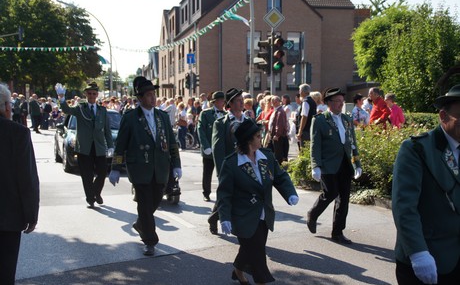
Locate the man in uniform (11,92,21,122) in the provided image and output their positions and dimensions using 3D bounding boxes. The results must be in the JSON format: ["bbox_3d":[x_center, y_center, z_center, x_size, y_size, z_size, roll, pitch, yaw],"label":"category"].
[{"bbox_3d":[-9.667,-1.352,25.978,0.550,1.770,0.420,4,6,37],"label":"man in uniform"}]

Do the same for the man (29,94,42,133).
[{"bbox_3d":[-8.871,-1.333,26.280,0.580,1.750,0.550,3,6,30],"label":"man"}]

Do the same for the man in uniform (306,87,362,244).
[{"bbox_3d":[1.232,0.246,6.761,0.580,1.770,0.580,-4,6,-40],"label":"man in uniform"}]

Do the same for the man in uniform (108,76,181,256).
[{"bbox_3d":[-0.926,0.232,6.239,0.720,1.880,0.580,-2,5,-23],"label":"man in uniform"}]

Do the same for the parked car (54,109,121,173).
[{"bbox_3d":[-3.230,-0.151,14.033,1.730,1.400,4.100,-2,5,-20],"label":"parked car"}]

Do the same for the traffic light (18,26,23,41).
[{"bbox_3d":[-12.209,-6.361,33.500,0.290,0.830,0.330,-1,5,-12],"label":"traffic light"}]

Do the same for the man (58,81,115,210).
[{"bbox_3d":[-2.228,0.022,8.860,0.900,1.880,0.500,-1,5,-14],"label":"man"}]

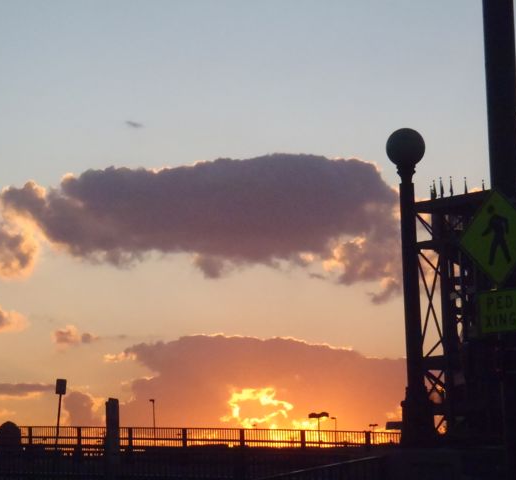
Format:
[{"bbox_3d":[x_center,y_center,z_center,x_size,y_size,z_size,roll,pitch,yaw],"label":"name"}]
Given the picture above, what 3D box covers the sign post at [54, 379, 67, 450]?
[{"bbox_3d":[-6.365,5.660,83.000,0.340,2.500,0.090,5,-5,0],"label":"sign post"}]

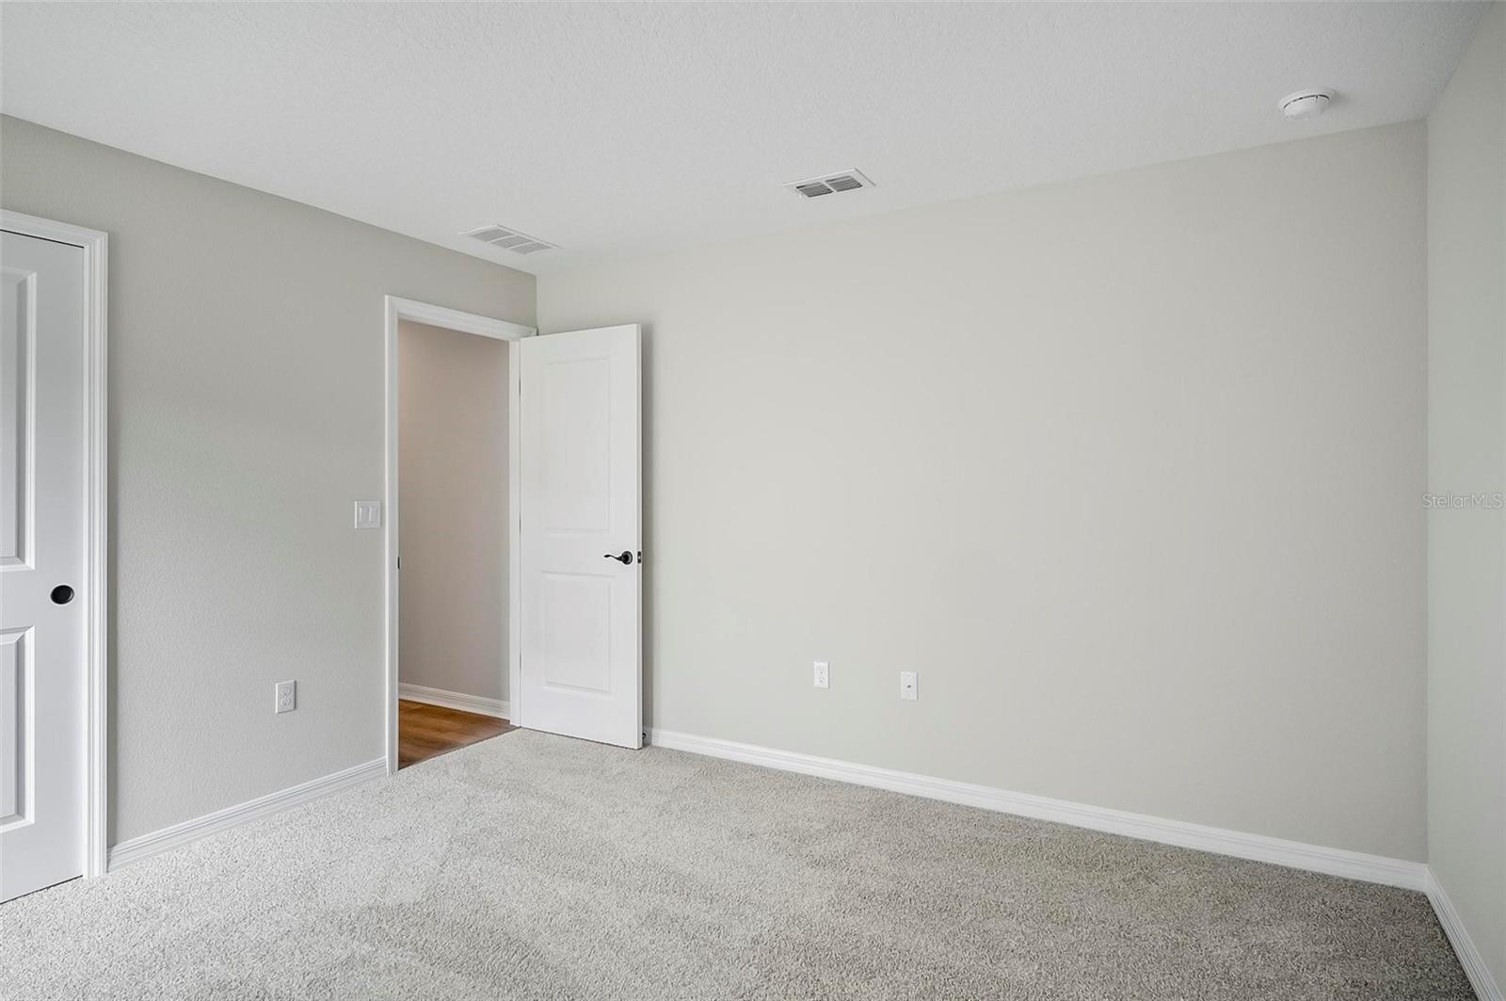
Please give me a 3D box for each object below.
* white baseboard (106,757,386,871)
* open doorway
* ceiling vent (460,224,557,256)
[{"bbox_3d":[-1.871,1.182,3.080,0.016,0.088,1.028,0,1,30],"label":"white baseboard"},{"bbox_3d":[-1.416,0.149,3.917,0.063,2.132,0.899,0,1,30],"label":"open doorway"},{"bbox_3d":[-1.119,-1.185,3.673,0.254,0.020,0.390,0,1,30],"label":"ceiling vent"}]

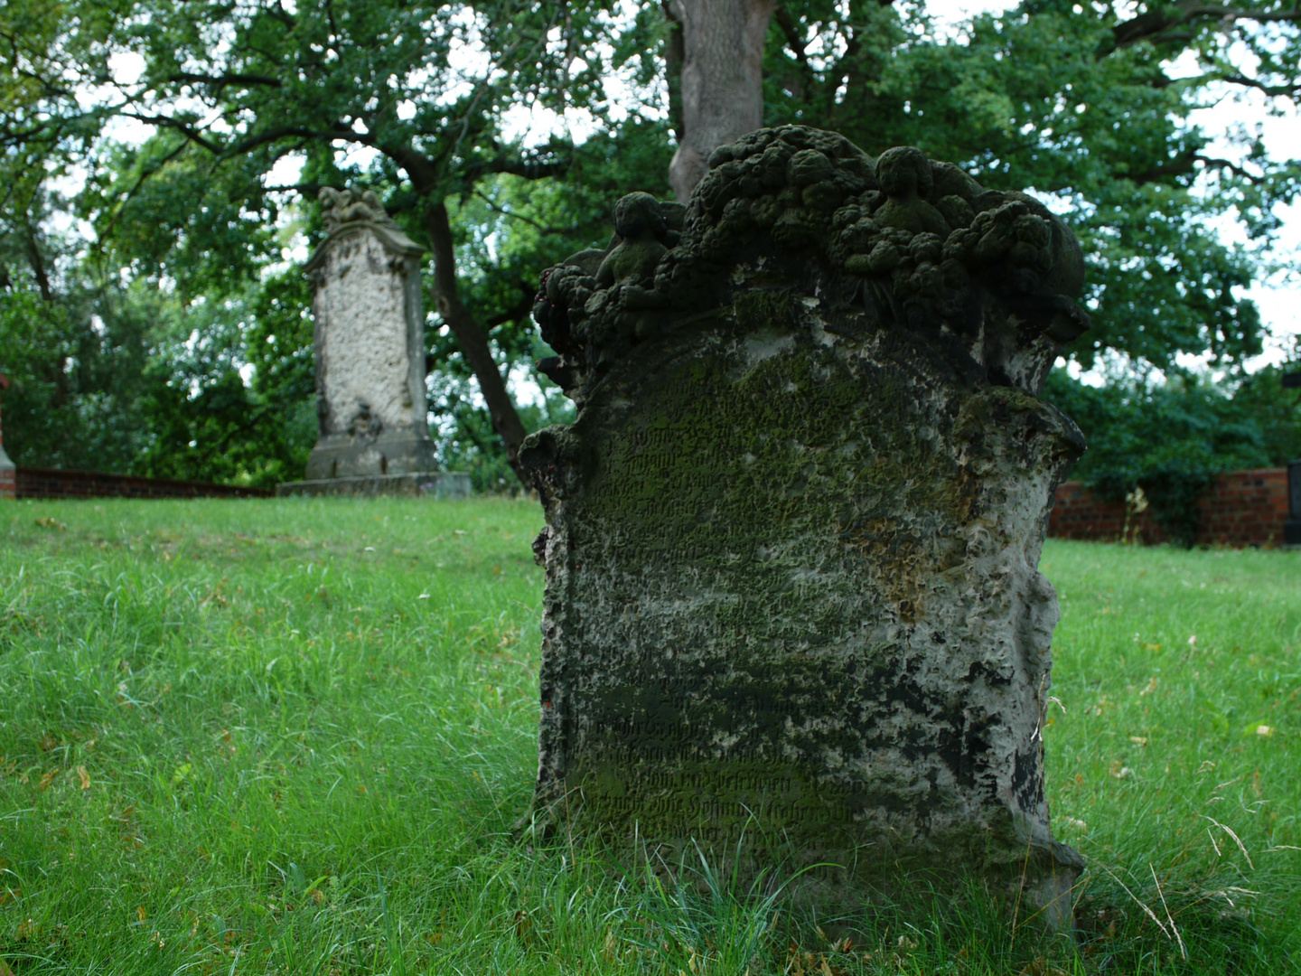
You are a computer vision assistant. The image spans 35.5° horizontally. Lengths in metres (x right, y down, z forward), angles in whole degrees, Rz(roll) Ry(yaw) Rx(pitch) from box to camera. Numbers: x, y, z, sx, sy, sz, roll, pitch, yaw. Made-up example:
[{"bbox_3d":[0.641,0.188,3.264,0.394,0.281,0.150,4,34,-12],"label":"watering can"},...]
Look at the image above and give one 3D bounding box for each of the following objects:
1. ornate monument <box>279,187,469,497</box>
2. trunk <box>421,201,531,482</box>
[{"bbox_3d":[-1.912,-0.968,13.700,1.186,2.128,0.578,-3,-1,31],"label":"ornate monument"},{"bbox_3d":[-1.751,-1.446,21.000,1.120,3.040,0.420,-1,-1,0],"label":"trunk"}]

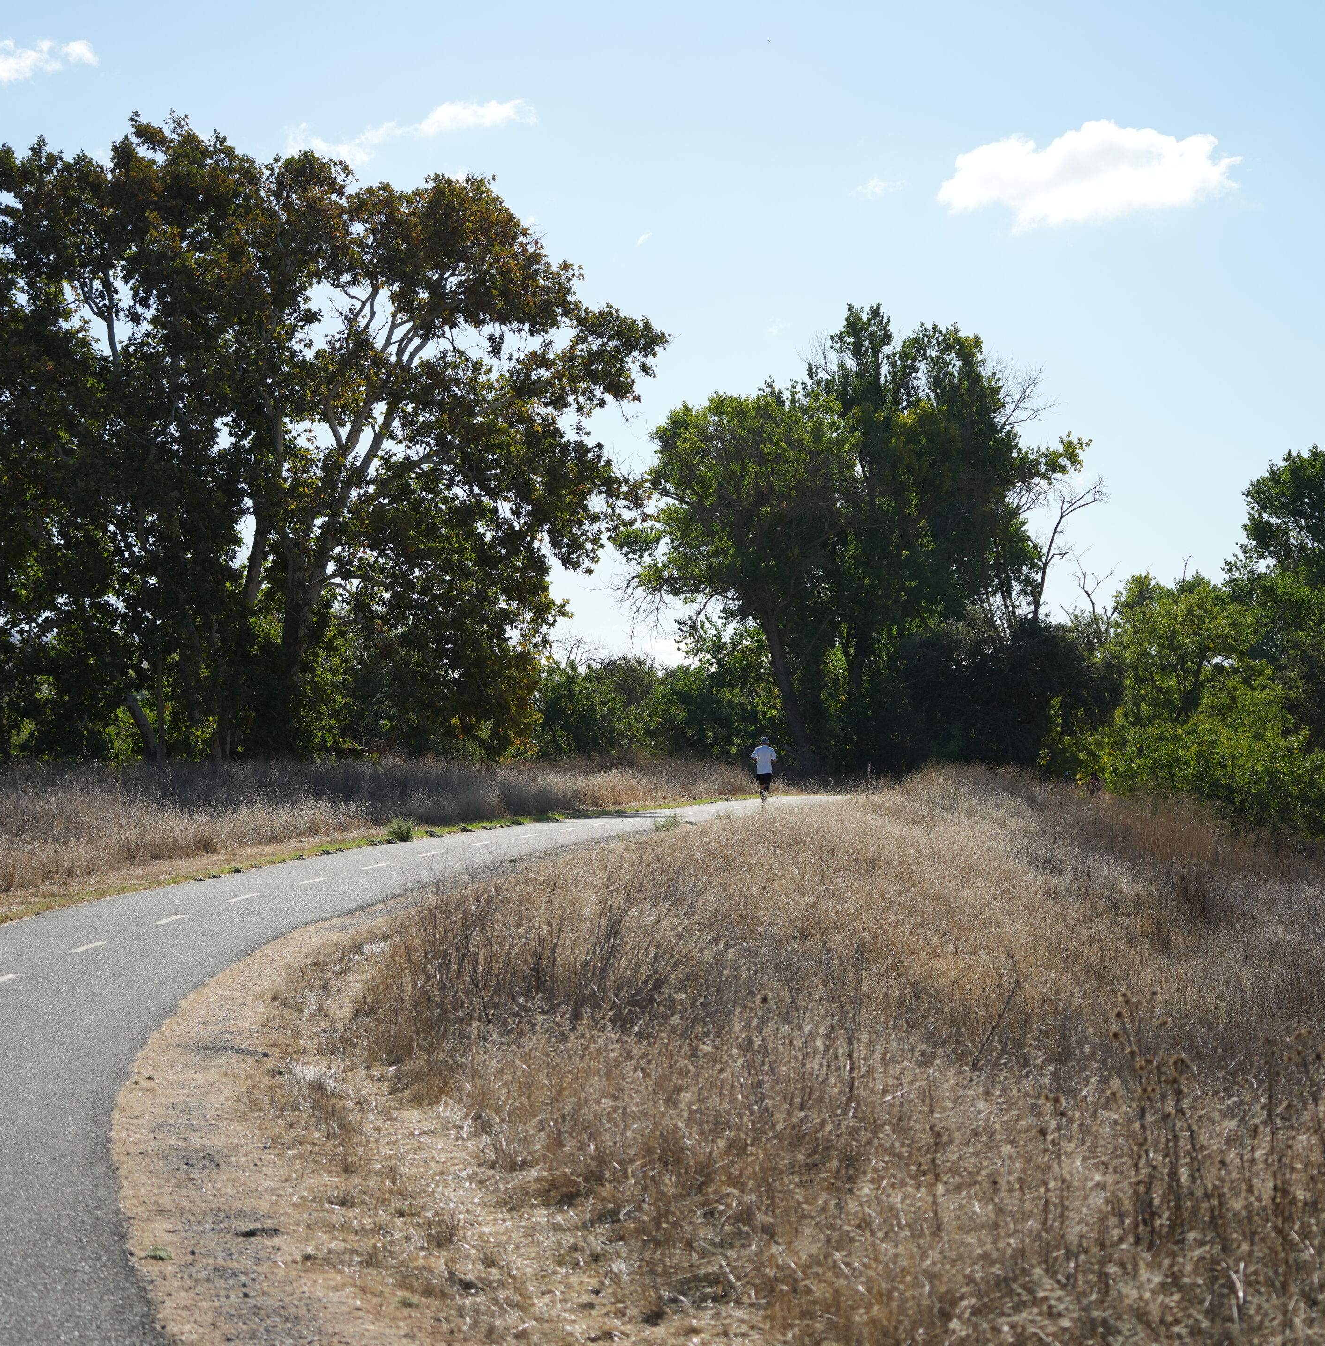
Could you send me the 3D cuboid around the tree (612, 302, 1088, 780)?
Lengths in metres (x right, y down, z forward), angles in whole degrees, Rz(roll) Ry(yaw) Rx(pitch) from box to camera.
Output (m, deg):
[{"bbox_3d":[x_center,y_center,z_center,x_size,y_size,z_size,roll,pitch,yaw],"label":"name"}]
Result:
[{"bbox_3d":[6.050,-4.200,112.000,14.400,15.000,12.500,0,-1,0],"label":"tree"}]

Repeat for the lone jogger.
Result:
[{"bbox_3d":[2.560,2.460,89.000,0.620,1.690,0.620,0,-1,11],"label":"lone jogger"}]

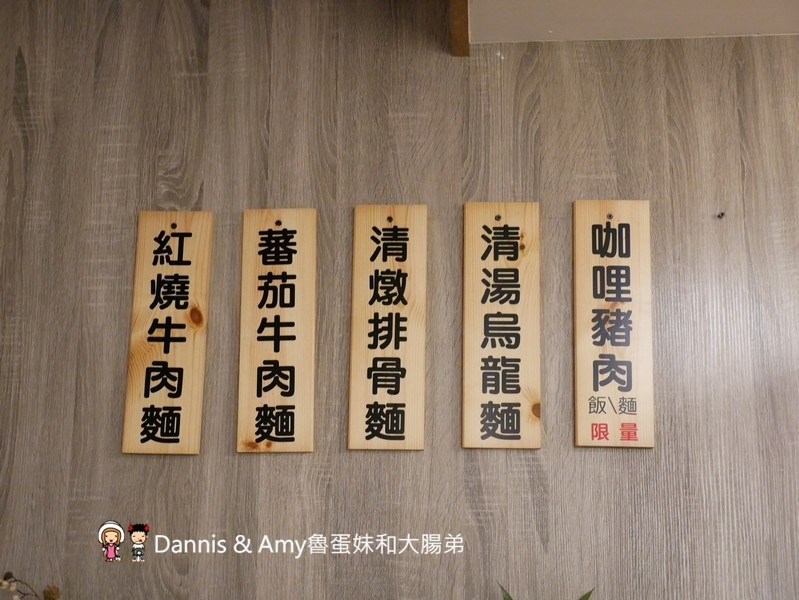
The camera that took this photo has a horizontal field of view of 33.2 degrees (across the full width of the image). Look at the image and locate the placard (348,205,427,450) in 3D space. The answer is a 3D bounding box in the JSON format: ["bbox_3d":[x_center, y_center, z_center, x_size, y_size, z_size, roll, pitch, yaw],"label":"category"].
[{"bbox_3d":[-0.013,0.033,1.685,0.094,0.311,0.016,0,-12,3],"label":"placard"}]

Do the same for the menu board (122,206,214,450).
[{"bbox_3d":[-0.291,0.040,1.699,0.094,0.311,0.016,1,-12,3],"label":"menu board"}]

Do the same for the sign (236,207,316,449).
[{"bbox_3d":[-0.152,0.038,1.692,0.094,0.311,0.016,-1,-12,3],"label":"sign"}]

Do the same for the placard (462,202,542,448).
[{"bbox_3d":[0.129,0.030,1.677,0.094,0.311,0.016,0,-12,3],"label":"placard"}]

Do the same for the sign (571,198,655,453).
[{"bbox_3d":[0.267,0.028,1.670,0.094,0.311,0.016,0,-12,3],"label":"sign"}]

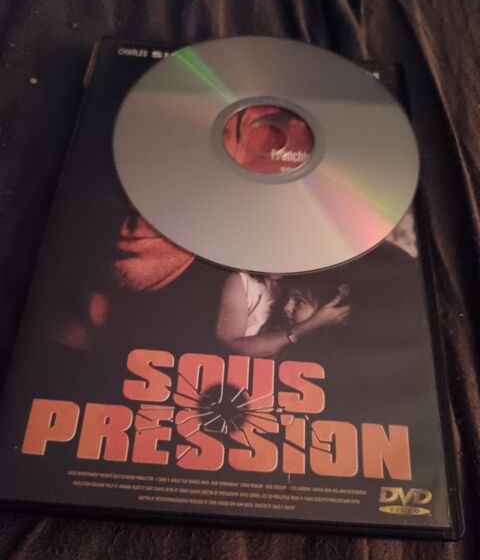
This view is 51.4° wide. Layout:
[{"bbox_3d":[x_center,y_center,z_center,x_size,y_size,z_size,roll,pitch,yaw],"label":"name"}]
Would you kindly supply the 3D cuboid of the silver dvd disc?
[{"bbox_3d":[0.011,-0.056,0.197,0.120,0.001,0.120,2,63,-4],"label":"silver dvd disc"}]

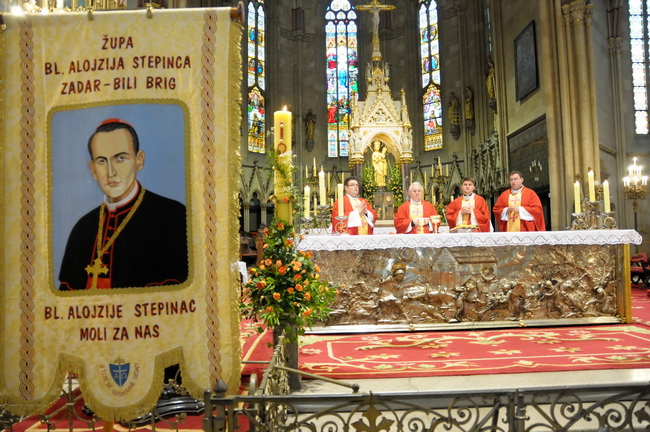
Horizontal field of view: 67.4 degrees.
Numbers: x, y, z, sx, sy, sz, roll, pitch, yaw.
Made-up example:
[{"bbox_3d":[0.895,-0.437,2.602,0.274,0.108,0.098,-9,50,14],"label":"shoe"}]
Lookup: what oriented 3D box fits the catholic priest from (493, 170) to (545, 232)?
[{"bbox_3d":[2.546,0.325,6.293,0.640,1.840,0.460,-3,-5,23],"label":"catholic priest"}]

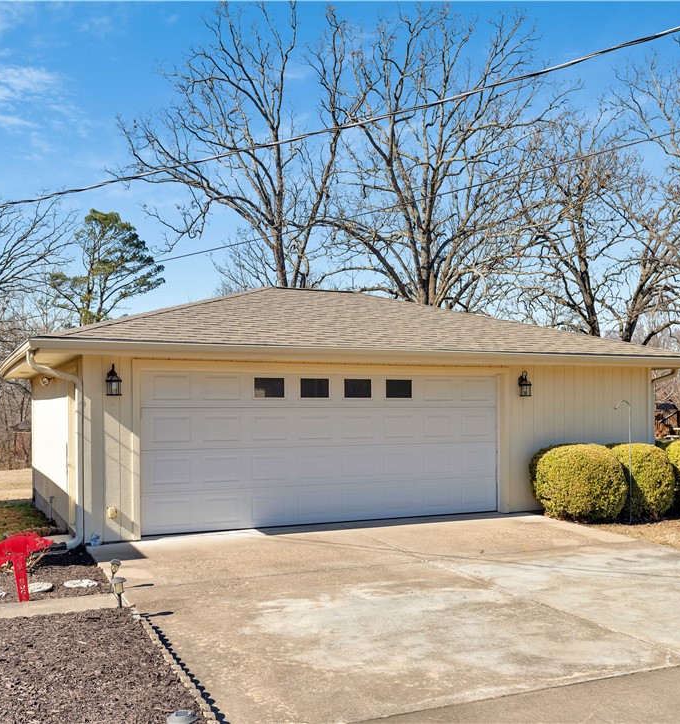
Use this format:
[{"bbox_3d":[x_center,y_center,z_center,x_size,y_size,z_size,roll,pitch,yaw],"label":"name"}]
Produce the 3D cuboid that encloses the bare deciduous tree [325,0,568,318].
[{"bbox_3d":[3.500,-4.200,26.200,8.200,15.000,8.000,1,-3,-24],"label":"bare deciduous tree"}]

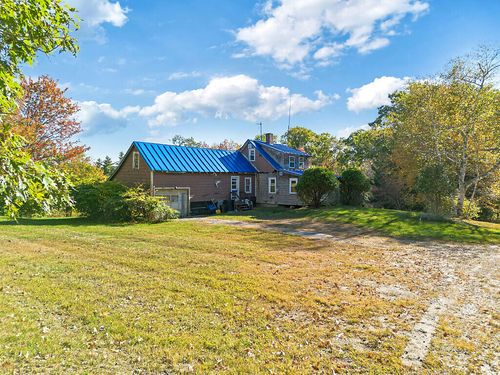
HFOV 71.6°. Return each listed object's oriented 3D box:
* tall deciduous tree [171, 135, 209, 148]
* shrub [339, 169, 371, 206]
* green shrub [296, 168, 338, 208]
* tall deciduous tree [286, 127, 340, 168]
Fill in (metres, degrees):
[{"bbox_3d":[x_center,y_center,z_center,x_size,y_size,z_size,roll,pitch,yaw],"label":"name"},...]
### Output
[{"bbox_3d":[-9.770,-3.400,56.000,6.800,10.200,6.800,0,0,0],"label":"tall deciduous tree"},{"bbox_3d":[10.010,-0.020,33.200,3.100,3.650,3.100,0,0,0],"label":"shrub"},{"bbox_3d":[5.840,0.000,30.000,3.600,3.600,3.600,0,0,0],"label":"green shrub"},{"bbox_3d":[9.190,-3.600,51.000,8.300,10.700,8.300,0,0,0],"label":"tall deciduous tree"}]

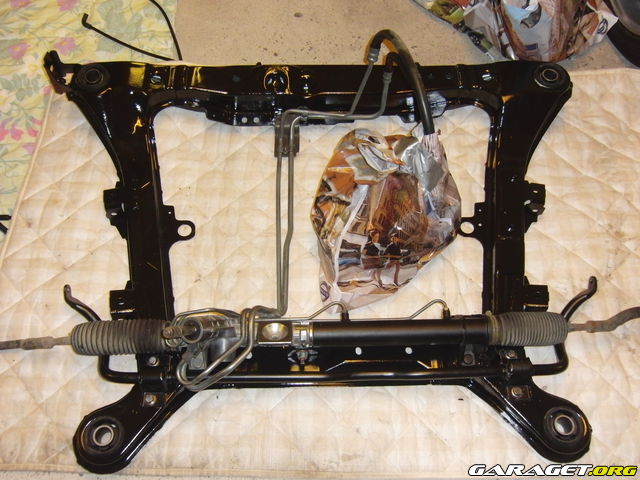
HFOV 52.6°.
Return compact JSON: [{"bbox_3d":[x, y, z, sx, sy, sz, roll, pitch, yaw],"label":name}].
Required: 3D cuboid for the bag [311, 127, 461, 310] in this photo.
[{"bbox_3d":[0.139,-0.055,1.345,0.310,0.170,0.385,0,60,0],"label":"bag"}]

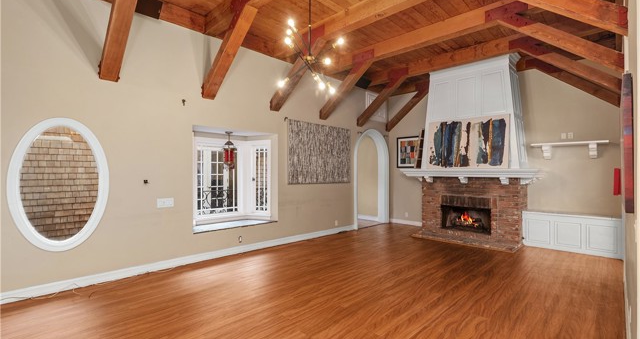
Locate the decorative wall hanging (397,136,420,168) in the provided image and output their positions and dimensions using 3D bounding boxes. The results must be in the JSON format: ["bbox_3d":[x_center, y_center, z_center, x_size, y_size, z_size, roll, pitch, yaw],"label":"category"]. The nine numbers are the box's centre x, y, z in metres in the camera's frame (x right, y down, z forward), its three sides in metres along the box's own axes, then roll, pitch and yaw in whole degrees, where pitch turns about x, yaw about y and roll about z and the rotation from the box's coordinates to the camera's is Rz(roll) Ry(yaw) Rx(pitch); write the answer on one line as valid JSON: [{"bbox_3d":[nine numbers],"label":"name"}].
[{"bbox_3d":[2.222,-0.411,7.443,0.732,0.771,0.035,0,-1,45],"label":"decorative wall hanging"}]

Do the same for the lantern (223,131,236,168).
[{"bbox_3d":[-1.505,-0.331,5.036,0.200,0.604,0.200,0,-1,45],"label":"lantern"}]

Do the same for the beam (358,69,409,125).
[{"bbox_3d":[1.377,-1.505,6.605,0.161,0.199,1.542,1,-39,-45],"label":"beam"}]

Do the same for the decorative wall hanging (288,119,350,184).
[{"bbox_3d":[0.068,-0.306,6.119,0.035,1.189,1.782,0,-1,45],"label":"decorative wall hanging"}]

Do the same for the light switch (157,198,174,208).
[{"bbox_3d":[-2.033,0.444,3.997,0.012,0.119,0.207,0,-1,45],"label":"light switch"}]

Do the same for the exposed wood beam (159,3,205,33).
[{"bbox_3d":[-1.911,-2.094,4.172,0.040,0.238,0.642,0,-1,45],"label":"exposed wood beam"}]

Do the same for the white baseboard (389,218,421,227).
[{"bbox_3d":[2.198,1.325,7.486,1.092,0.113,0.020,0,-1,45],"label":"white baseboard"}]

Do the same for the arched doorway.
[{"bbox_3d":[1.230,0.204,7.447,0.218,2.348,1.478,0,-1,45],"label":"arched doorway"}]

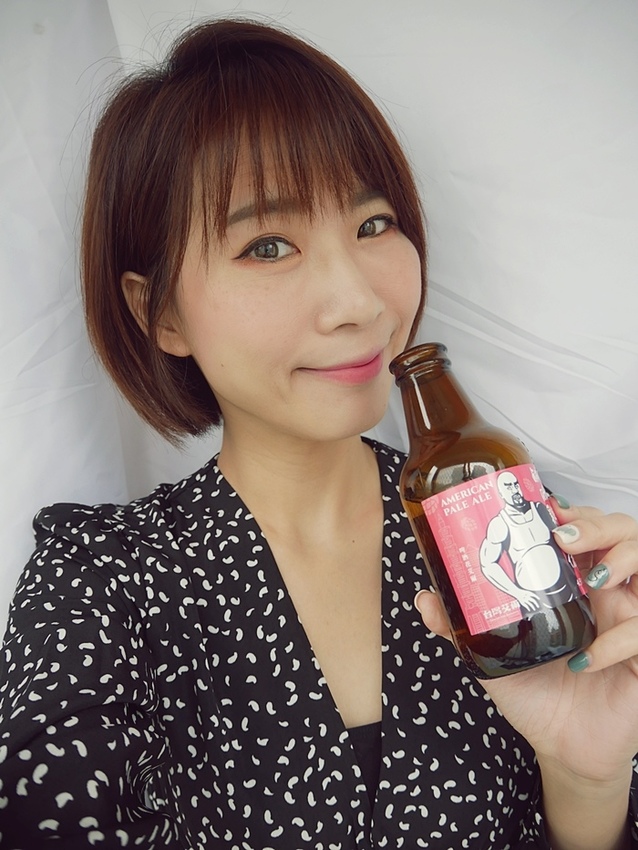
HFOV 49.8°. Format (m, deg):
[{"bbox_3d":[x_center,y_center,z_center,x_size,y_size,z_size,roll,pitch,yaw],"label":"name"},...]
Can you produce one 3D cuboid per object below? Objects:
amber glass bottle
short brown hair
[{"bbox_3d":[0.075,0.036,0.334,0.066,0.157,0.066,-19,-16,1],"label":"amber glass bottle"},{"bbox_3d":[-0.041,-0.113,0.418,0.185,0.232,0.207,-14,4,-35],"label":"short brown hair"}]

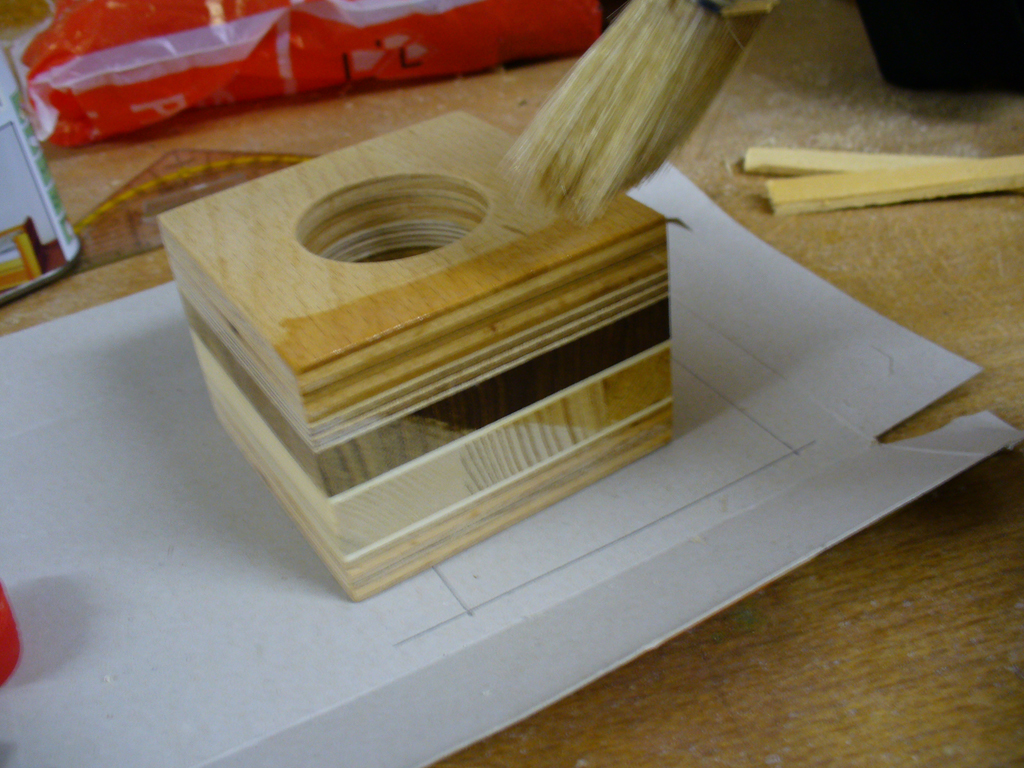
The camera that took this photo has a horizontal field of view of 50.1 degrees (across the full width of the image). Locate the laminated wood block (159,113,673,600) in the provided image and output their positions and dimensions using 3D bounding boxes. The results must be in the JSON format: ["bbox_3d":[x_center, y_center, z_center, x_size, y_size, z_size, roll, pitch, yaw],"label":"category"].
[{"bbox_3d":[-0.022,-0.012,0.248,0.081,0.057,0.080,-25,39,-23],"label":"laminated wood block"}]

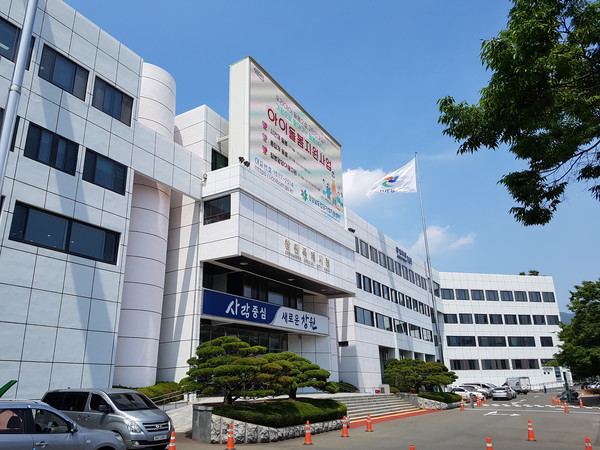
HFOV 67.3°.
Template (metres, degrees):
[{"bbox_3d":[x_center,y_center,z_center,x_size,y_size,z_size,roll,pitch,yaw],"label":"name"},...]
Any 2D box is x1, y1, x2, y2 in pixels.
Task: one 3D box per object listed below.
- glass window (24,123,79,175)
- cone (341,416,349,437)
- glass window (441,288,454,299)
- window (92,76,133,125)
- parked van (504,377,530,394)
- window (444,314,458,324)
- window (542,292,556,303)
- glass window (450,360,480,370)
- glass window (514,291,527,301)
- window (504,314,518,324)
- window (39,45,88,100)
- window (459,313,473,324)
[{"bbox_3d":[-11.448,-3.434,20.851,0.200,1.673,2.412,-13,-23,29],"label":"glass window"},{"bbox_3d":[1.685,7.436,16.617,0.350,0.700,0.350,-3,-20,3],"label":"cone"},{"bbox_3d":[21.392,10.048,65.222,2.012,1.515,0.150,4,-20,-16],"label":"glass window"},{"bbox_3d":[-9.824,-6.450,23.756,0.200,1.796,2.385,-13,-23,28],"label":"window"},{"bbox_3d":[34.623,25.732,72.077,1.800,2.400,4.900,1,-20,-8],"label":"parked van"},{"bbox_3d":[26.235,16.363,78.285,2.456,1.527,0.200,4,-21,-15],"label":"window"},{"bbox_3d":[38.666,11.270,70.053,2.202,1.523,0.150,4,-20,-16],"label":"window"},{"bbox_3d":[22.833,19.349,62.311,4.532,1.375,0.150,4,-20,-16],"label":"glass window"},{"bbox_3d":[33.674,10.929,68.652,2.250,1.514,0.150,4,-20,-16],"label":"glass window"},{"bbox_3d":[36.675,16.495,78.337,2.512,1.624,0.150,3,-20,-14],"label":"window"},{"bbox_3d":[-11.599,-7.434,22.238,0.200,1.820,2.399,-13,-23,29],"label":"window"},{"bbox_3d":[29.155,16.533,79.061,2.529,1.716,0.200,4,-21,-15],"label":"window"}]

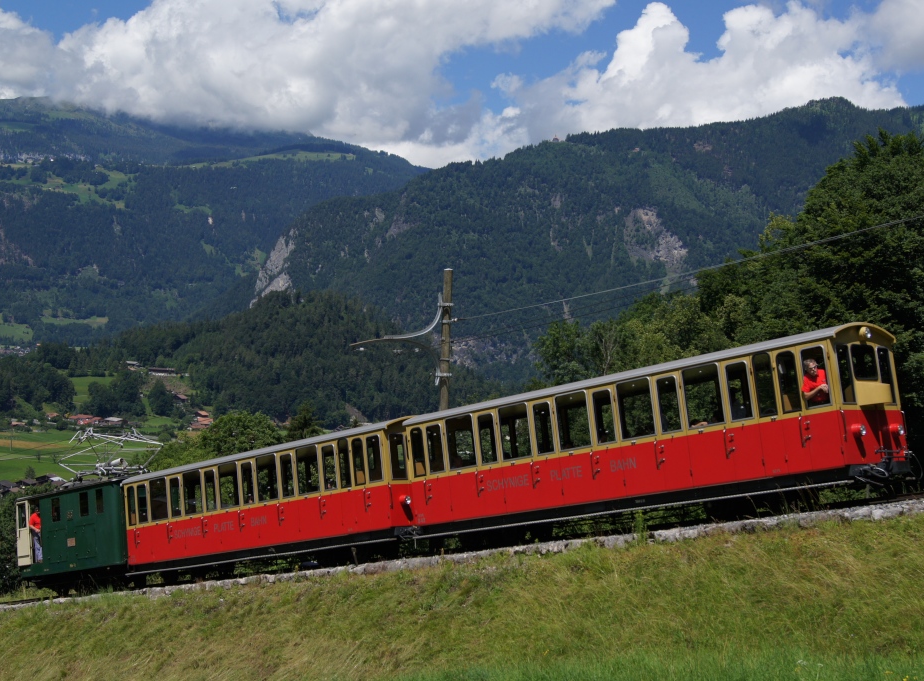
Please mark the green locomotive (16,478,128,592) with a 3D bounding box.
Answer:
[{"bbox_3d":[-10.318,5.676,36.739,5.452,3.060,2.250,-15,-12,40],"label":"green locomotive"}]

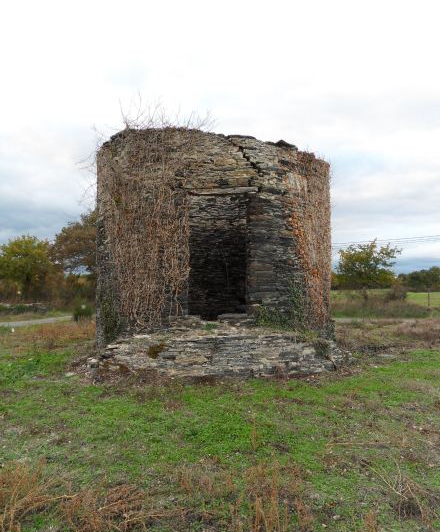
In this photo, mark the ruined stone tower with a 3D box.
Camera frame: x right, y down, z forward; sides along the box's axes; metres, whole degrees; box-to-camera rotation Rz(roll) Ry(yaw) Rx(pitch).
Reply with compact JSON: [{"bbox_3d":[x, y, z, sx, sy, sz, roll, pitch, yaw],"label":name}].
[{"bbox_3d":[-0.150,-0.260,9.900,5.450,4.300,5.450,0,-2,-4],"label":"ruined stone tower"}]

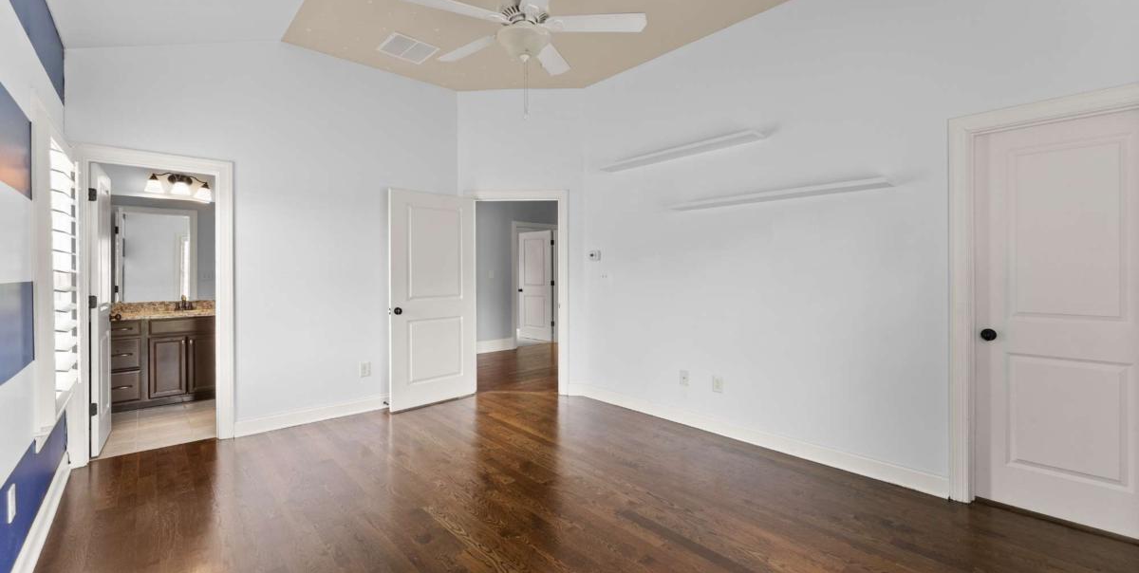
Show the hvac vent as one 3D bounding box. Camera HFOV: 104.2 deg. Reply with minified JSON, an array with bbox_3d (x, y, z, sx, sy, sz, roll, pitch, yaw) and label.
[{"bbox_3d":[-1.390,-2.050,3.840,0.380,0.030,0.380,2,2,45],"label":"hvac vent"}]

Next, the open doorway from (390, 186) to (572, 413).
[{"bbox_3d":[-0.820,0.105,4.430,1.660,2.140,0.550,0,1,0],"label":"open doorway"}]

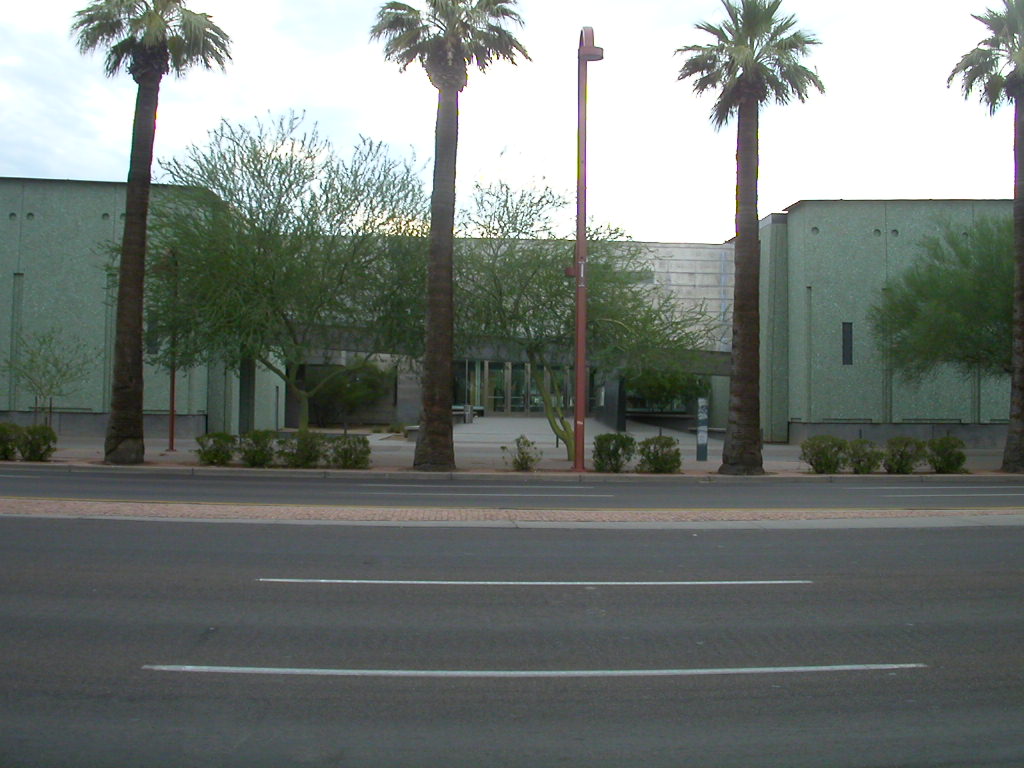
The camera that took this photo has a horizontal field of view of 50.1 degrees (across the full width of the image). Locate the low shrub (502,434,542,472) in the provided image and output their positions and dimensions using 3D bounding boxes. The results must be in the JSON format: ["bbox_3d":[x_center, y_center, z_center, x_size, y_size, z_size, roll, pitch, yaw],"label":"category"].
[{"bbox_3d":[0.247,1.632,25.700,0.920,0.870,0.820,0,-1,1],"label":"low shrub"}]

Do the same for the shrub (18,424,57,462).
[{"bbox_3d":[-11.272,1.413,26.000,0.910,0.890,0.900,0,-1,1],"label":"shrub"}]

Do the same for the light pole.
[{"bbox_3d":[1.722,-3.109,25.300,0.600,10.300,1.100,0,-1,1],"label":"light pole"}]

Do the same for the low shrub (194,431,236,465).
[{"bbox_3d":[-7.167,1.583,26.456,0.990,0.810,1.020,1,-1,-3],"label":"low shrub"}]

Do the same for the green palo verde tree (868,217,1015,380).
[{"bbox_3d":[14.170,-1.296,30.500,7.800,6.800,7.300,0,-1,1],"label":"green palo verde tree"}]

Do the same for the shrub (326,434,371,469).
[{"bbox_3d":[-3.975,1.641,26.609,1.050,0.810,1.020,1,-1,-3],"label":"shrub"}]

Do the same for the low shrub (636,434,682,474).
[{"bbox_3d":[3.440,1.667,25.700,1.000,0.910,0.950,0,-1,1],"label":"low shrub"}]

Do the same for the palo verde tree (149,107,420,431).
[{"bbox_3d":[-6.827,-2.836,31.200,9.100,9.700,8.600,0,-1,1],"label":"palo verde tree"}]

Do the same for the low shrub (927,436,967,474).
[{"bbox_3d":[10.846,1.785,27.321,1.010,0.930,1.020,1,-1,-3],"label":"low shrub"}]

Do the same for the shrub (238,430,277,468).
[{"bbox_3d":[-6.163,1.586,26.504,0.980,0.900,1.020,1,-1,-3],"label":"shrub"}]

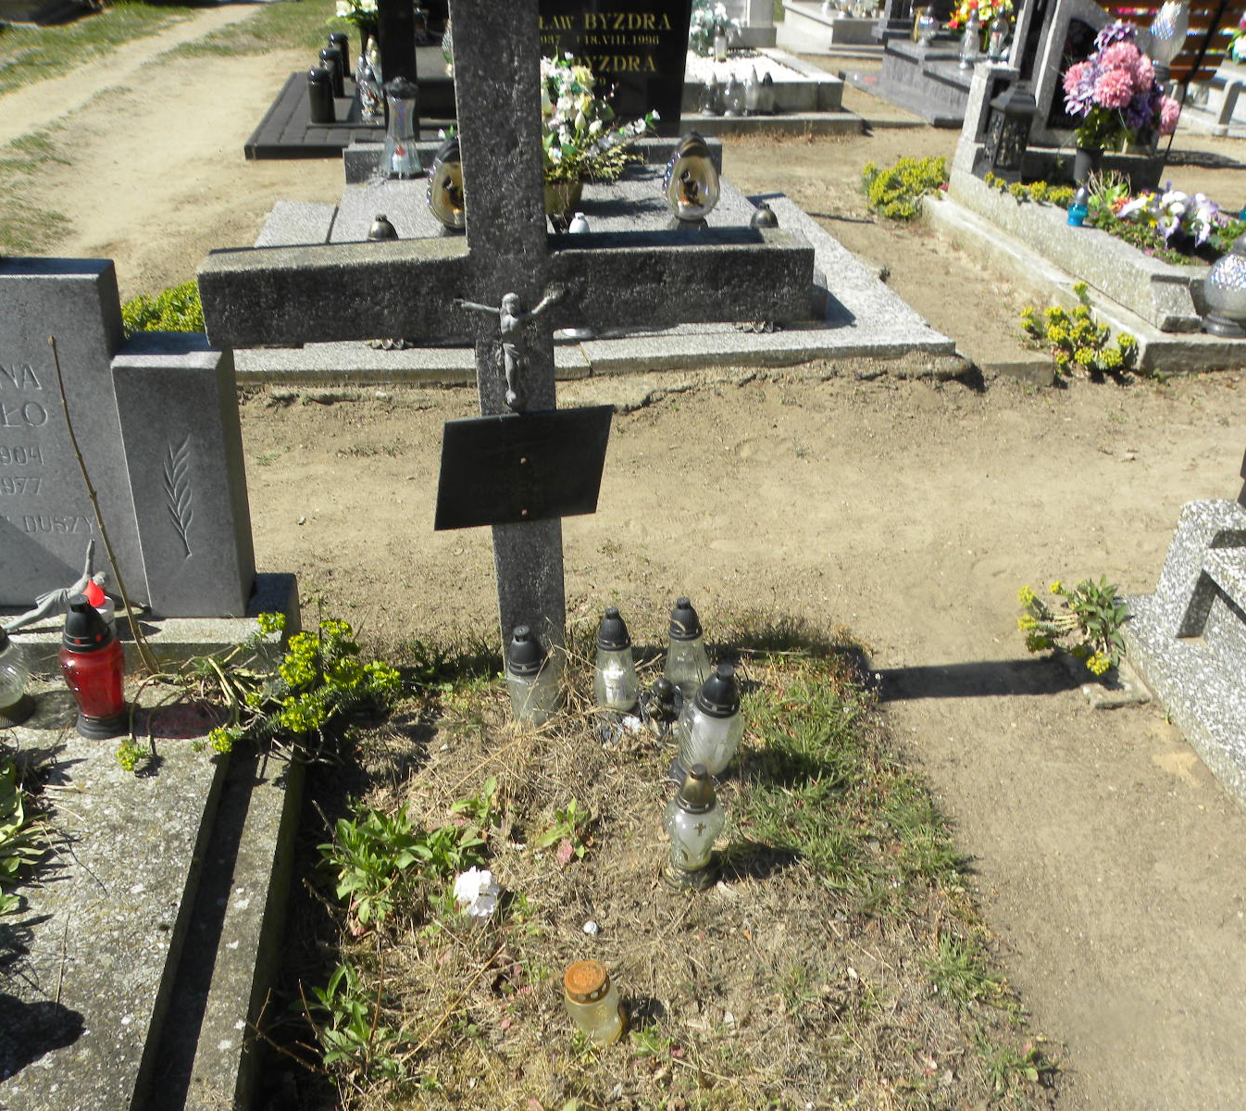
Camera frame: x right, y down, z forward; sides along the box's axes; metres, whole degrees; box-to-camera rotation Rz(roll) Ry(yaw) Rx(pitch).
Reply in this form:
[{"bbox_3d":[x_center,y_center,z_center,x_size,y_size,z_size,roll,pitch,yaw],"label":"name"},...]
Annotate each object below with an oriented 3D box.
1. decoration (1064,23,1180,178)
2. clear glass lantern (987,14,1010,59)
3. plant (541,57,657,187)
[{"bbox_3d":[2.370,-2.160,5.300,0.570,0.710,0.460,-2,31,-8],"label":"decoration"},{"bbox_3d":[3.105,-4.287,9.200,0.175,0.400,0.175,-3,31,-8],"label":"clear glass lantern"},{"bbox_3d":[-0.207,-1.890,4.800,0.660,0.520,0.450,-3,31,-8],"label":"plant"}]

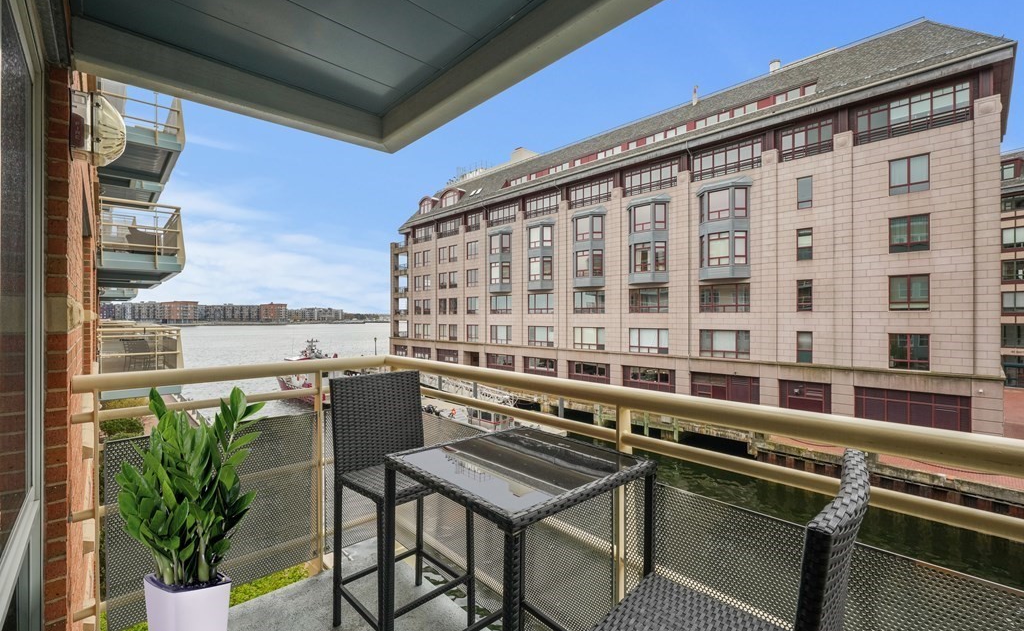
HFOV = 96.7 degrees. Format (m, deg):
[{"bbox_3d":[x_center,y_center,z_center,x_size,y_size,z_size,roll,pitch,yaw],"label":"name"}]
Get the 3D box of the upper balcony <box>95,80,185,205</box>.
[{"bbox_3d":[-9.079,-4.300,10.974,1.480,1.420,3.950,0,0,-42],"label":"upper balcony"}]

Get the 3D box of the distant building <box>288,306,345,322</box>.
[{"bbox_3d":[-232.000,-0.500,538.000,62.000,16.500,22.000,0,0,-30],"label":"distant building"}]

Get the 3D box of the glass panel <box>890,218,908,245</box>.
[{"bbox_3d":[20.440,-4.435,24.024,0.070,1.301,0.713,0,0,-42],"label":"glass panel"}]

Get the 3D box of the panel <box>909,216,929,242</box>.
[{"bbox_3d":[20.966,-4.453,23.450,0.070,1.311,0.757,0,0,-42],"label":"panel"}]

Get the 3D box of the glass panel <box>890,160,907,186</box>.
[{"bbox_3d":[20.432,-7.531,24.033,0.070,1.360,0.689,0,0,-42],"label":"glass panel"}]

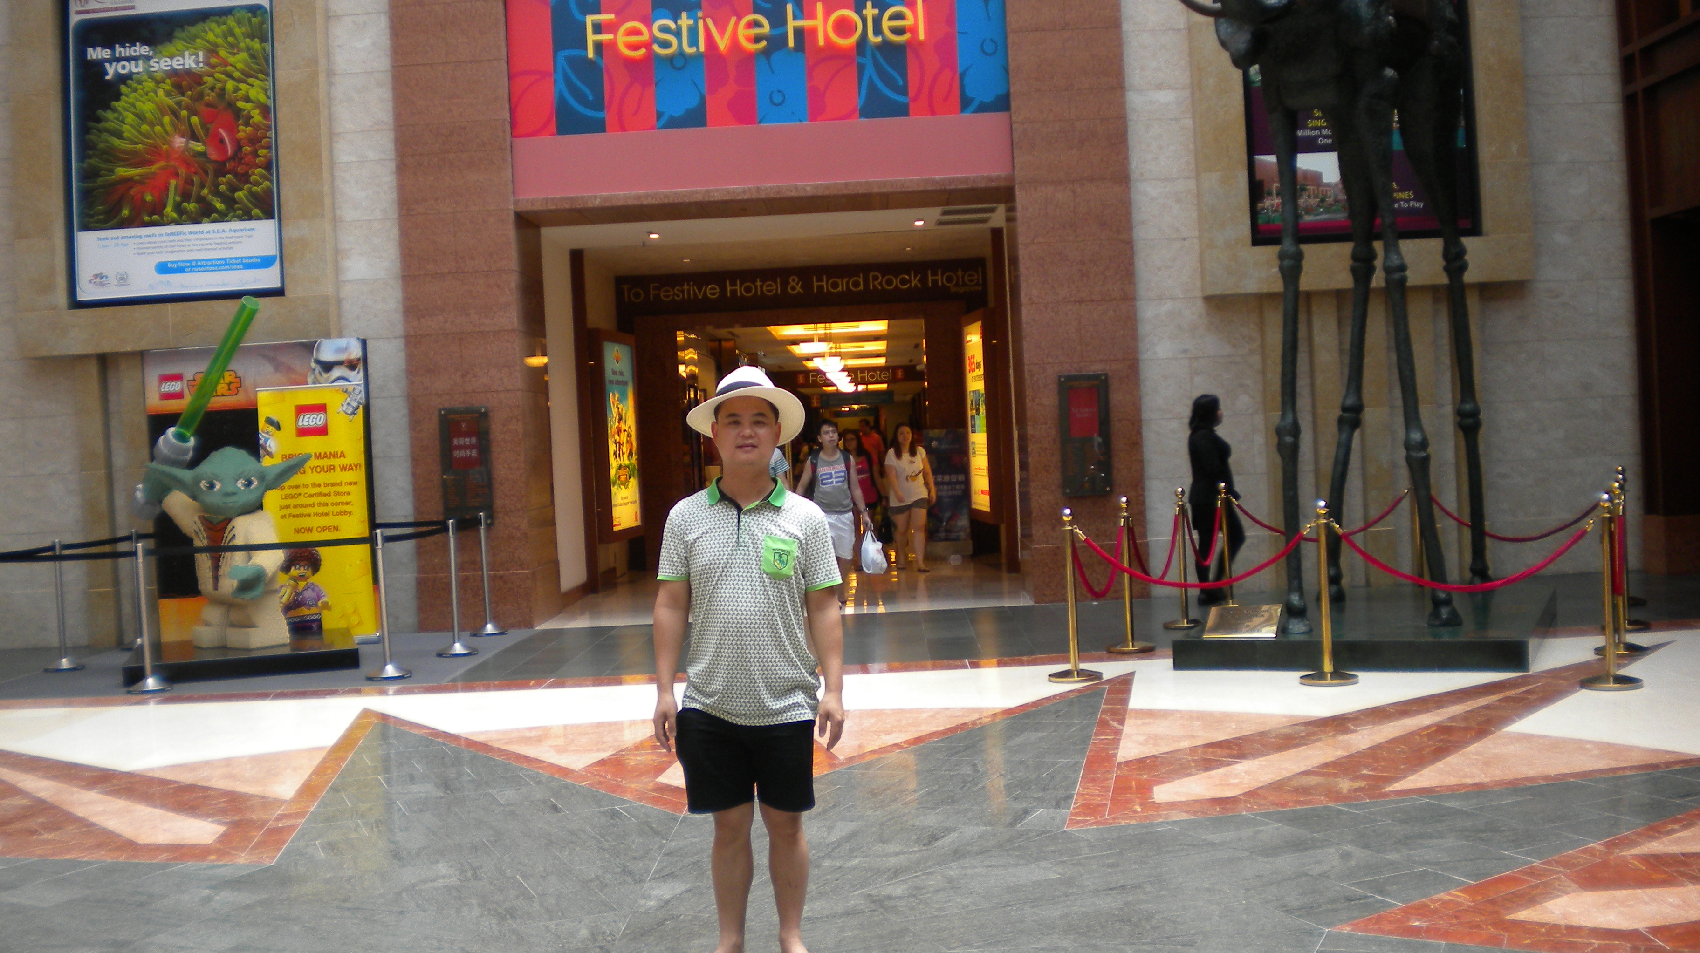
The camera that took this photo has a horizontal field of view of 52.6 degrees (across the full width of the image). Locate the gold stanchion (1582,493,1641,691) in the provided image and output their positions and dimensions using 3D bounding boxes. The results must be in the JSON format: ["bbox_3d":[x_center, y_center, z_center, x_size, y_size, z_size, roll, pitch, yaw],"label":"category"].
[{"bbox_3d":[3.943,0.589,8.934,0.325,1.005,0.325,-3,1,0],"label":"gold stanchion"}]

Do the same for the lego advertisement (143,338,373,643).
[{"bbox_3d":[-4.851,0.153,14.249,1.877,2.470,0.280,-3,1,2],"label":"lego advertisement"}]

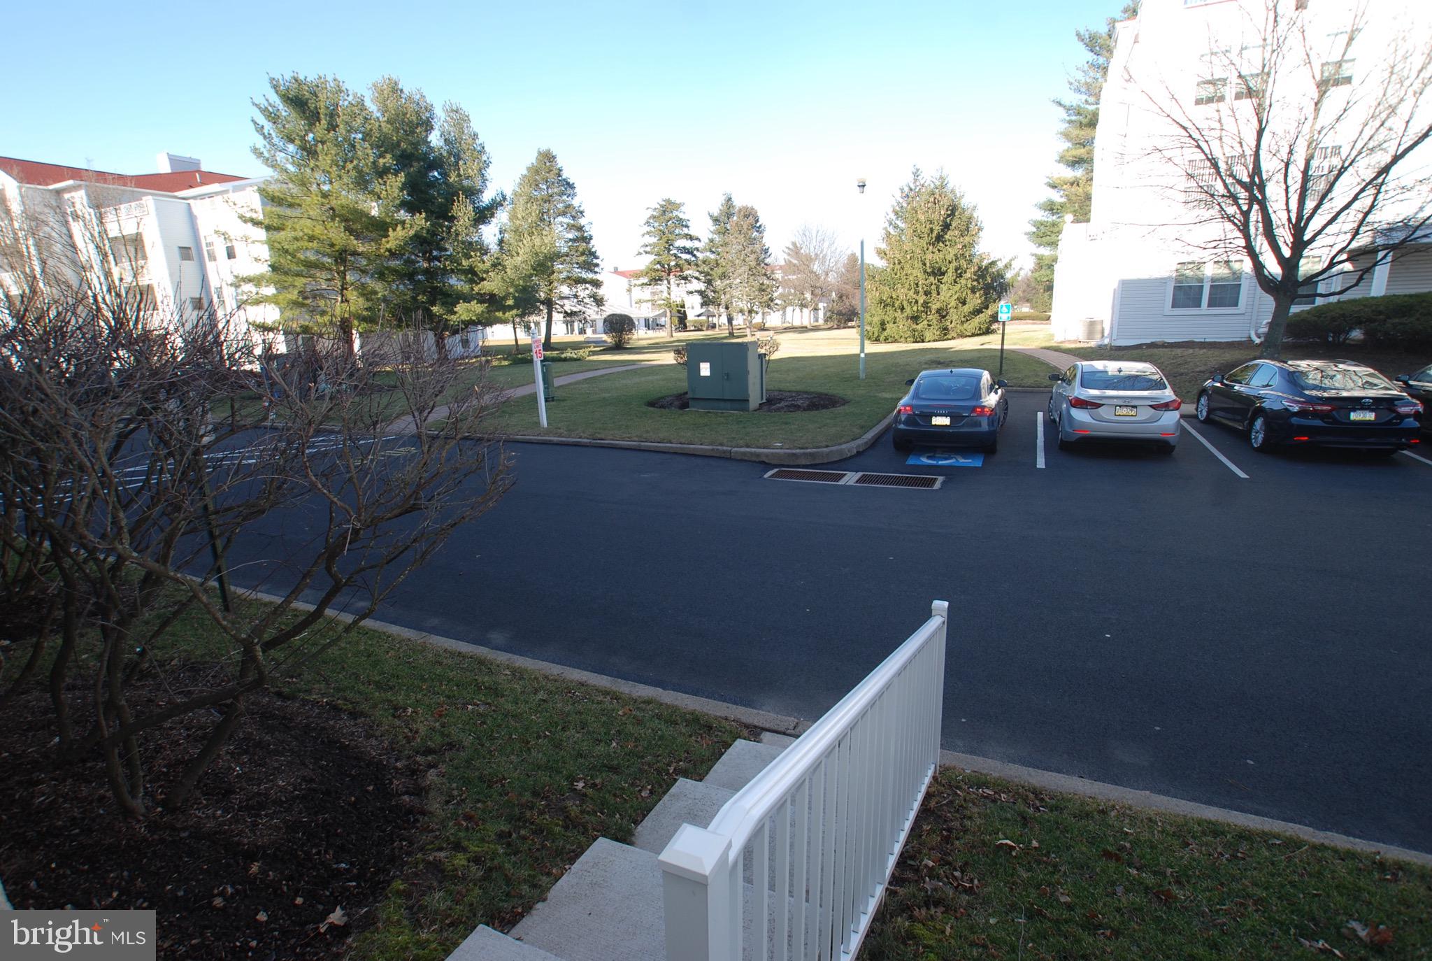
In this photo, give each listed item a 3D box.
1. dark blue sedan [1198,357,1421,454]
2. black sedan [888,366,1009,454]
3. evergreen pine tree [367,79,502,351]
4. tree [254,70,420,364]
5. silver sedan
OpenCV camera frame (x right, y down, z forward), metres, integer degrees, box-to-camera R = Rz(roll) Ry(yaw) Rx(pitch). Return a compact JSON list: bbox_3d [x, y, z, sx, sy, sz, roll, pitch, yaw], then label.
[{"bbox_3d":[10.819,-1.527,11.966,1.850,1.450,4.880,4,16,22],"label":"dark blue sedan"},{"bbox_3d":[4.859,-1.538,12.991,1.850,1.360,4.190,5,17,26],"label":"black sedan"},{"bbox_3d":[-14.804,-13.475,33.816,7.000,13.920,7.000,-1,14,0],"label":"evergreen pine tree"},{"bbox_3d":[-17.943,-11.929,29.943,8.000,12.860,8.000,-1,14,0],"label":"tree"},{"bbox_3d":[7.720,-1.590,12.500,1.800,1.440,4.570,4,16,25],"label":"silver sedan"}]

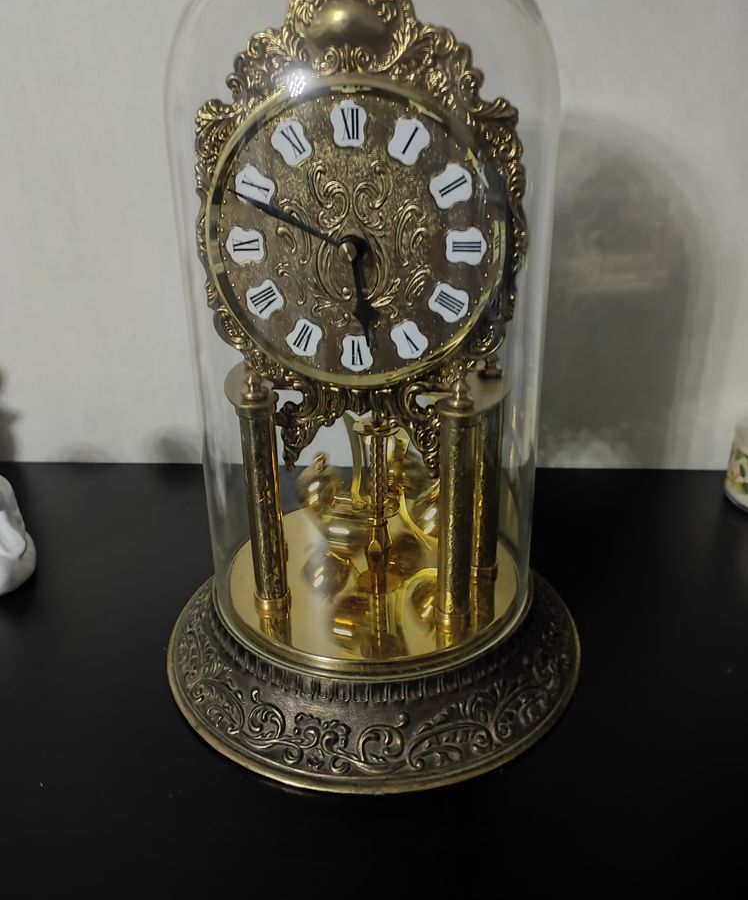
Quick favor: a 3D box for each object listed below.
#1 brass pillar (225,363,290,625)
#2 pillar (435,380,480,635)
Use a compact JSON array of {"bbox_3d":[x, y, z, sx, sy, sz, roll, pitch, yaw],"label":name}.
[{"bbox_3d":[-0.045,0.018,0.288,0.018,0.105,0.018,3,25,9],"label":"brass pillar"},{"bbox_3d":[0.032,0.022,0.277,0.017,0.104,0.017,3,25,9],"label":"pillar"}]

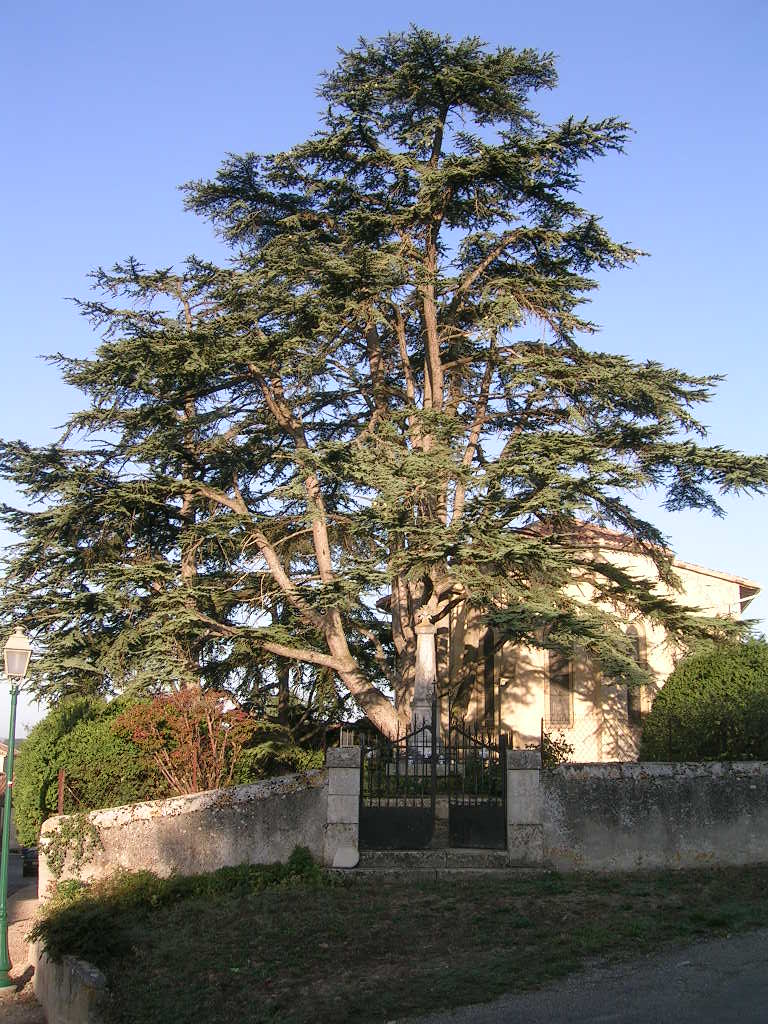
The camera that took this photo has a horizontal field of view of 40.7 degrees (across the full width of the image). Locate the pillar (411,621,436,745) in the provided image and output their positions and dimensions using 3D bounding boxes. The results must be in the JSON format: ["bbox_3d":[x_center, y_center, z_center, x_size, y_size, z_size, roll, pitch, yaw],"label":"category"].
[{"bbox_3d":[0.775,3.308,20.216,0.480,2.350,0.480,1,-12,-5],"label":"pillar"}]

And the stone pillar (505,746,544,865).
[{"bbox_3d":[1.975,4.122,14.496,0.490,1.640,0.480,1,-12,-5],"label":"stone pillar"}]

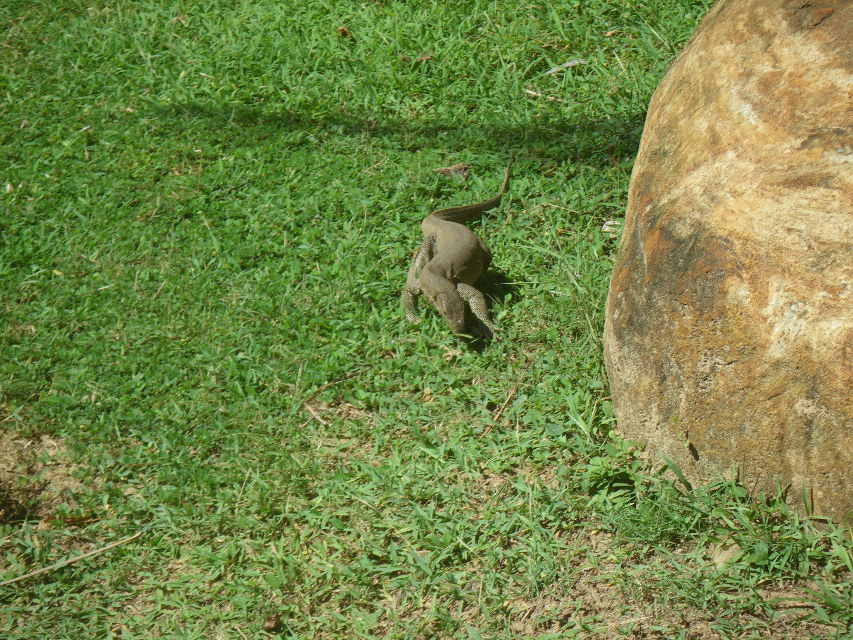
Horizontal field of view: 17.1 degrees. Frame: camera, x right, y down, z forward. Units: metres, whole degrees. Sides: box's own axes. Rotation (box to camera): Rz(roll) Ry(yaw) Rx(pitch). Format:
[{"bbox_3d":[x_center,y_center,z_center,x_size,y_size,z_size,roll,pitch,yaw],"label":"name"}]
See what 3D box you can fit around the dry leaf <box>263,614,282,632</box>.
[{"bbox_3d":[-0.215,0.426,3.964,0.030,0.018,0.030,0,21,0],"label":"dry leaf"}]

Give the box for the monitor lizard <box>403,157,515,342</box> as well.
[{"bbox_3d":[0.067,-0.206,5.435,0.174,0.150,1.007,1,21,4],"label":"monitor lizard"}]

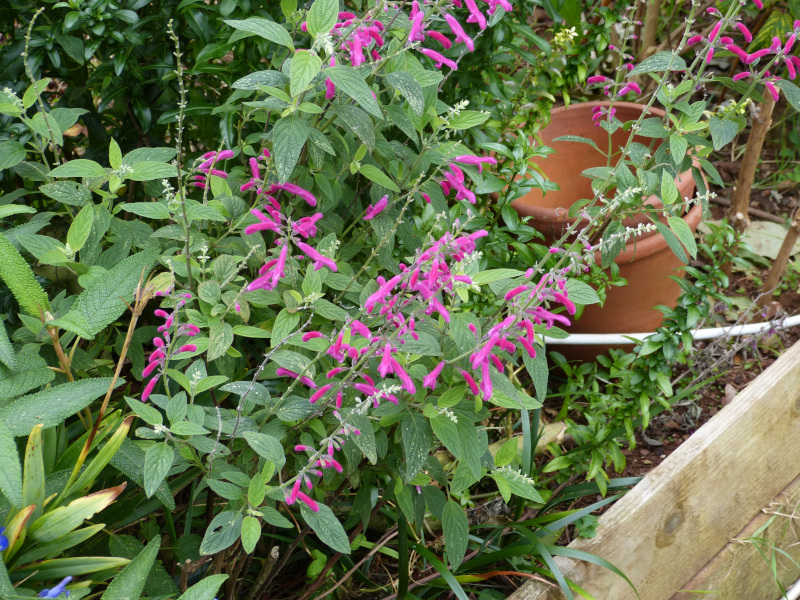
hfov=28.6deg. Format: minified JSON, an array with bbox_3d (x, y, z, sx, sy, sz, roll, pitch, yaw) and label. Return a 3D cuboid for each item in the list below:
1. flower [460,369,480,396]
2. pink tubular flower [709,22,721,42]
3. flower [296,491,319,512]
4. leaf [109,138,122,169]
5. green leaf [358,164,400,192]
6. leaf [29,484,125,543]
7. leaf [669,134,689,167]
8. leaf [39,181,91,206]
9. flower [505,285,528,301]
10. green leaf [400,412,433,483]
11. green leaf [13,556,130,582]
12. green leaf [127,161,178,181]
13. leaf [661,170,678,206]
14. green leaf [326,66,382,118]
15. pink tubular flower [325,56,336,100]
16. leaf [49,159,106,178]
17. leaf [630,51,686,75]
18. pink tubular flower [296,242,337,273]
[{"bbox_3d":[0.070,0.082,1.570,0.009,0.010,0.030,-26,73,-34],"label":"flower"},{"bbox_3d":[0.356,-0.303,1.780,0.010,0.027,0.009,17,16,-44],"label":"pink tubular flower"},{"bbox_3d":[-0.084,0.182,1.420,0.027,0.010,0.009,42,63,17],"label":"flower"},{"bbox_3d":[-0.308,-0.159,1.700,0.015,0.007,0.035,-4,73,-10],"label":"leaf"},{"bbox_3d":[-0.021,-0.126,1.630,0.053,0.009,0.022,33,42,11],"label":"green leaf"},{"bbox_3d":[-0.313,0.206,1.520,0.098,0.013,0.032,-25,56,-9],"label":"leaf"},{"bbox_3d":[0.333,-0.179,1.880,0.023,0.009,0.045,4,64,2],"label":"leaf"},{"bbox_3d":[-0.342,-0.108,1.600,0.054,0.009,0.026,15,51,5],"label":"leaf"},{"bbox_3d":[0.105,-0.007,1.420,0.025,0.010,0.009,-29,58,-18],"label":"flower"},{"bbox_3d":[0.017,0.153,1.630,0.034,0.075,0.014,1,-11,1],"label":"green leaf"},{"bbox_3d":[-0.324,0.266,1.550,0.119,0.010,0.023,-8,41,2],"label":"green leaf"},{"bbox_3d":[-0.265,-0.140,1.700,0.064,0.010,0.027,0,53,6],"label":"green leaf"},{"bbox_3d":[0.278,-0.116,1.620,0.018,0.039,0.009,-4,-9,-1],"label":"leaf"},{"bbox_3d":[-0.046,-0.211,1.600,0.081,0.012,0.034,43,56,14],"label":"green leaf"},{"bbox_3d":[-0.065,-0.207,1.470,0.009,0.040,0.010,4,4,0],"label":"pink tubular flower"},{"bbox_3d":[-0.345,-0.141,1.680,0.061,0.010,0.025,-3,41,-5],"label":"leaf"},{"bbox_3d":[0.293,-0.269,1.780,0.066,0.010,0.029,-6,56,-6],"label":"leaf"},{"bbox_3d":[-0.080,-0.042,1.500,0.047,0.015,0.010,35,44,12],"label":"pink tubular flower"}]

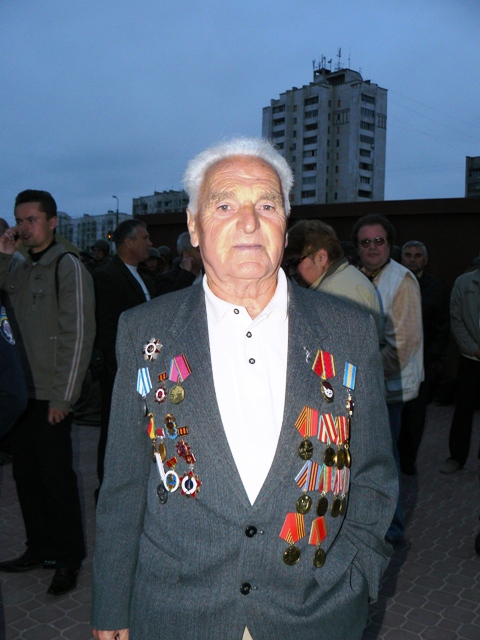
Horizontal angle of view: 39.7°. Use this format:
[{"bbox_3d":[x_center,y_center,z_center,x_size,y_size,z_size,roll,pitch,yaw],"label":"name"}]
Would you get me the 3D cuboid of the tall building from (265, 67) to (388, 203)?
[{"bbox_3d":[19.441,-28.674,146.228,16.500,47.000,24.000,-1,4,-41],"label":"tall building"}]

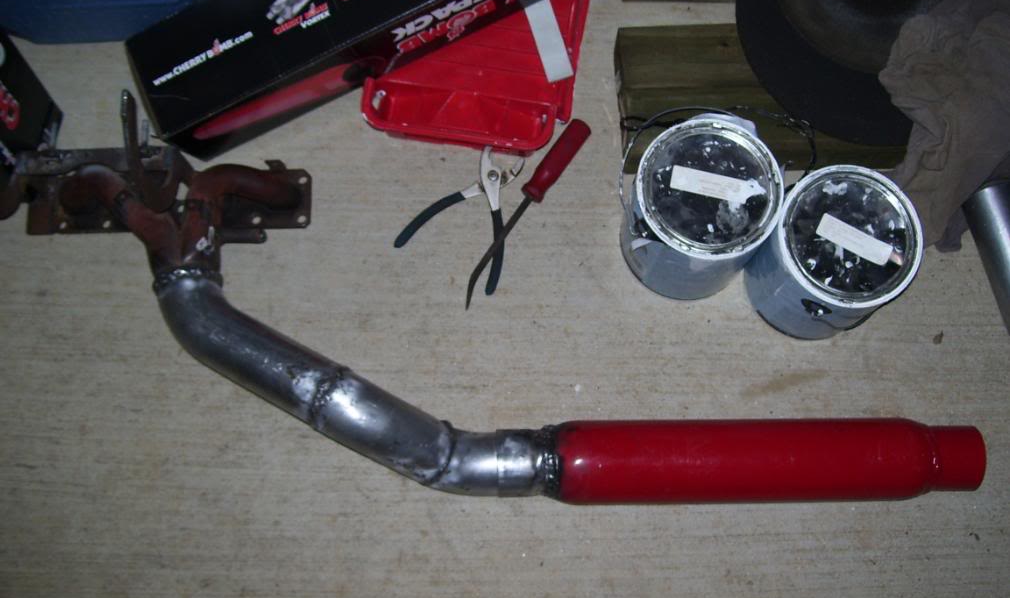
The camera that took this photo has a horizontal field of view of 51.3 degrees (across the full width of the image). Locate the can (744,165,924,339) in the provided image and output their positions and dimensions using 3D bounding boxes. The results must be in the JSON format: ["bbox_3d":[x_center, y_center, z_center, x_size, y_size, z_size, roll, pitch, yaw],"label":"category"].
[{"bbox_3d":[0.398,-0.051,1.292,0.168,0.190,0.168,0,76,1],"label":"can"}]

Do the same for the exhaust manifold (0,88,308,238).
[{"bbox_3d":[-0.451,-0.162,1.363,0.388,0.130,0.200,0,76,1],"label":"exhaust manifold"}]

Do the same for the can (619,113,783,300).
[{"bbox_3d":[0.239,-0.103,1.307,0.168,0.190,0.168,0,76,1],"label":"can"}]

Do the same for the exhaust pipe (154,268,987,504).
[{"bbox_3d":[0.070,0.103,1.299,1.027,0.110,0.299,0,76,1],"label":"exhaust pipe"}]

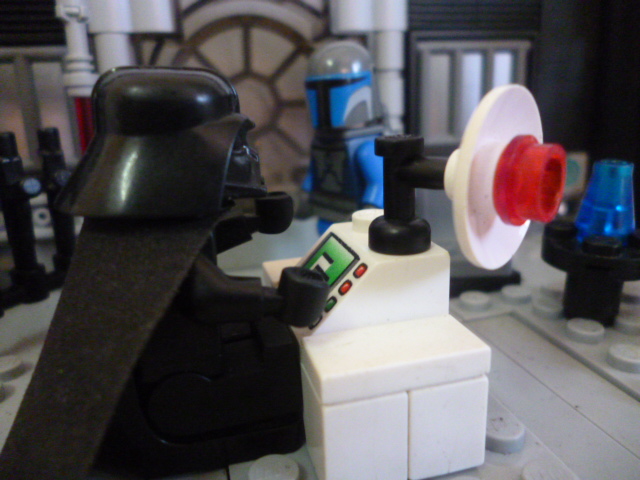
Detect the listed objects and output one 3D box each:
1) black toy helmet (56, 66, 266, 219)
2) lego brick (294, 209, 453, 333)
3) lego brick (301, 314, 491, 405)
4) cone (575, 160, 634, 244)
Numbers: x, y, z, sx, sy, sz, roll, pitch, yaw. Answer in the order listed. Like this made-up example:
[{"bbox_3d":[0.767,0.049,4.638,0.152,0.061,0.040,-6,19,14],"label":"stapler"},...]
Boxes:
[{"bbox_3d":[-0.015,-0.010,0.051,0.020,0.013,0.017,-6,16,-13],"label":"black toy helmet"},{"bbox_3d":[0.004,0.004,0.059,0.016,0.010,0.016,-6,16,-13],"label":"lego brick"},{"bbox_3d":[0.007,0.011,0.049,0.016,0.003,0.008,-6,16,-13],"label":"lego brick"},{"bbox_3d":[0.044,-0.006,0.079,0.008,0.011,0.008,-6,16,-13],"label":"cone"}]

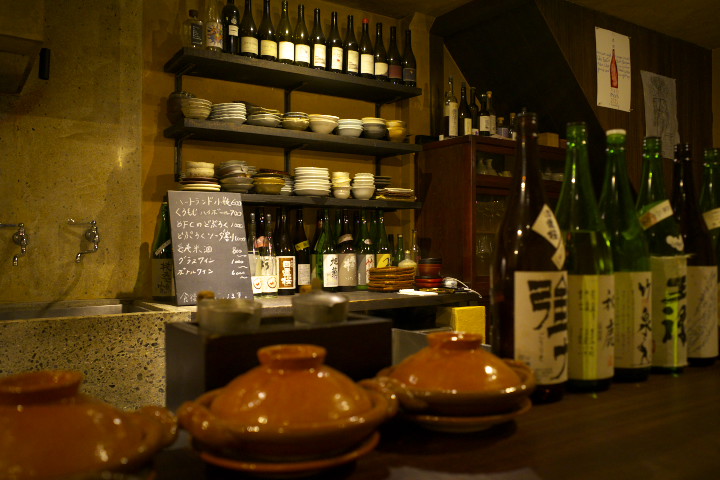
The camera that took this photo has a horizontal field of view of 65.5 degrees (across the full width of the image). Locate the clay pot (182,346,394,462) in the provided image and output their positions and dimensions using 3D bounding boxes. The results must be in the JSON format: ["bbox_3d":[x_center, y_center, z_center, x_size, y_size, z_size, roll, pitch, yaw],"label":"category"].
[{"bbox_3d":[-0.066,0.160,0.577,0.228,0.095,0.185,0,0,-24],"label":"clay pot"}]

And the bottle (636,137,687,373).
[{"bbox_3d":[0.506,0.021,0.968,0.105,0.396,0.105,0,0,-18],"label":"bottle"}]

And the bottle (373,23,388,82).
[{"bbox_3d":[0.096,-0.909,2.738,0.077,0.298,0.077,0,1,-6],"label":"bottle"}]

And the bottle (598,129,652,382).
[{"bbox_3d":[0.421,0.021,0.915,0.105,0.397,0.105,1,-1,-33],"label":"bottle"}]

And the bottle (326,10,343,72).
[{"bbox_3d":[-0.123,-0.968,2.765,0.077,0.298,0.077,0,-1,0],"label":"bottle"}]

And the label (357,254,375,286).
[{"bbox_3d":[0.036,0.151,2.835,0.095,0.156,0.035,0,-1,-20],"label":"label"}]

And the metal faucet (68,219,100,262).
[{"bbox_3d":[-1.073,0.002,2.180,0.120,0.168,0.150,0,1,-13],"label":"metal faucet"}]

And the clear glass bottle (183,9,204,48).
[{"bbox_3d":[-0.668,-0.840,2.260,0.078,0.175,0.075,0,1,-20],"label":"clear glass bottle"}]

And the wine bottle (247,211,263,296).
[{"bbox_3d":[-0.463,0.068,2.440,0.082,0.362,0.082,1,-1,-30],"label":"wine bottle"}]

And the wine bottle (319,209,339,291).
[{"bbox_3d":[-0.152,0.037,2.580,0.105,0.395,0.105,0,1,0],"label":"wine bottle"}]

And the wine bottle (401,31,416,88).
[{"bbox_3d":[0.261,-0.966,2.990,0.075,0.297,0.075,0,-1,0],"label":"wine bottle"}]

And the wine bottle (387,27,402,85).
[{"bbox_3d":[0.175,-0.929,2.848,0.081,0.299,0.081,0,0,0],"label":"wine bottle"}]

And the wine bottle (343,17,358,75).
[{"bbox_3d":[-0.045,-0.936,2.724,0.081,0.299,0.081,0,0,0],"label":"wine bottle"}]

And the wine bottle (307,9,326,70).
[{"bbox_3d":[-0.198,-0.937,2.637,0.081,0.299,0.081,0,0,-25],"label":"wine bottle"}]

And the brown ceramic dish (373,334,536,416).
[{"bbox_3d":[0.116,0.159,0.685,0.194,0.090,0.207,0,-1,0],"label":"brown ceramic dish"}]

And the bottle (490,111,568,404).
[{"bbox_3d":[0.239,0.019,0.797,0.105,0.400,0.105,0,0,0],"label":"bottle"}]

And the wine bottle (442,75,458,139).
[{"bbox_3d":[0.492,-0.700,2.996,0.074,0.335,0.074,0,1,-6],"label":"wine bottle"}]

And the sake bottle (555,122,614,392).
[{"bbox_3d":[0.335,0.021,0.861,0.105,0.397,0.105,1,-1,-33],"label":"sake bottle"}]

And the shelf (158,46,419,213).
[{"bbox_3d":[-0.268,-0.458,2.633,1.187,0.602,0.299,-1,1,-33],"label":"shelf"}]

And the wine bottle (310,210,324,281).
[{"bbox_3d":[-0.192,0.051,2.720,0.103,0.395,0.103,0,0,-22],"label":"wine bottle"}]

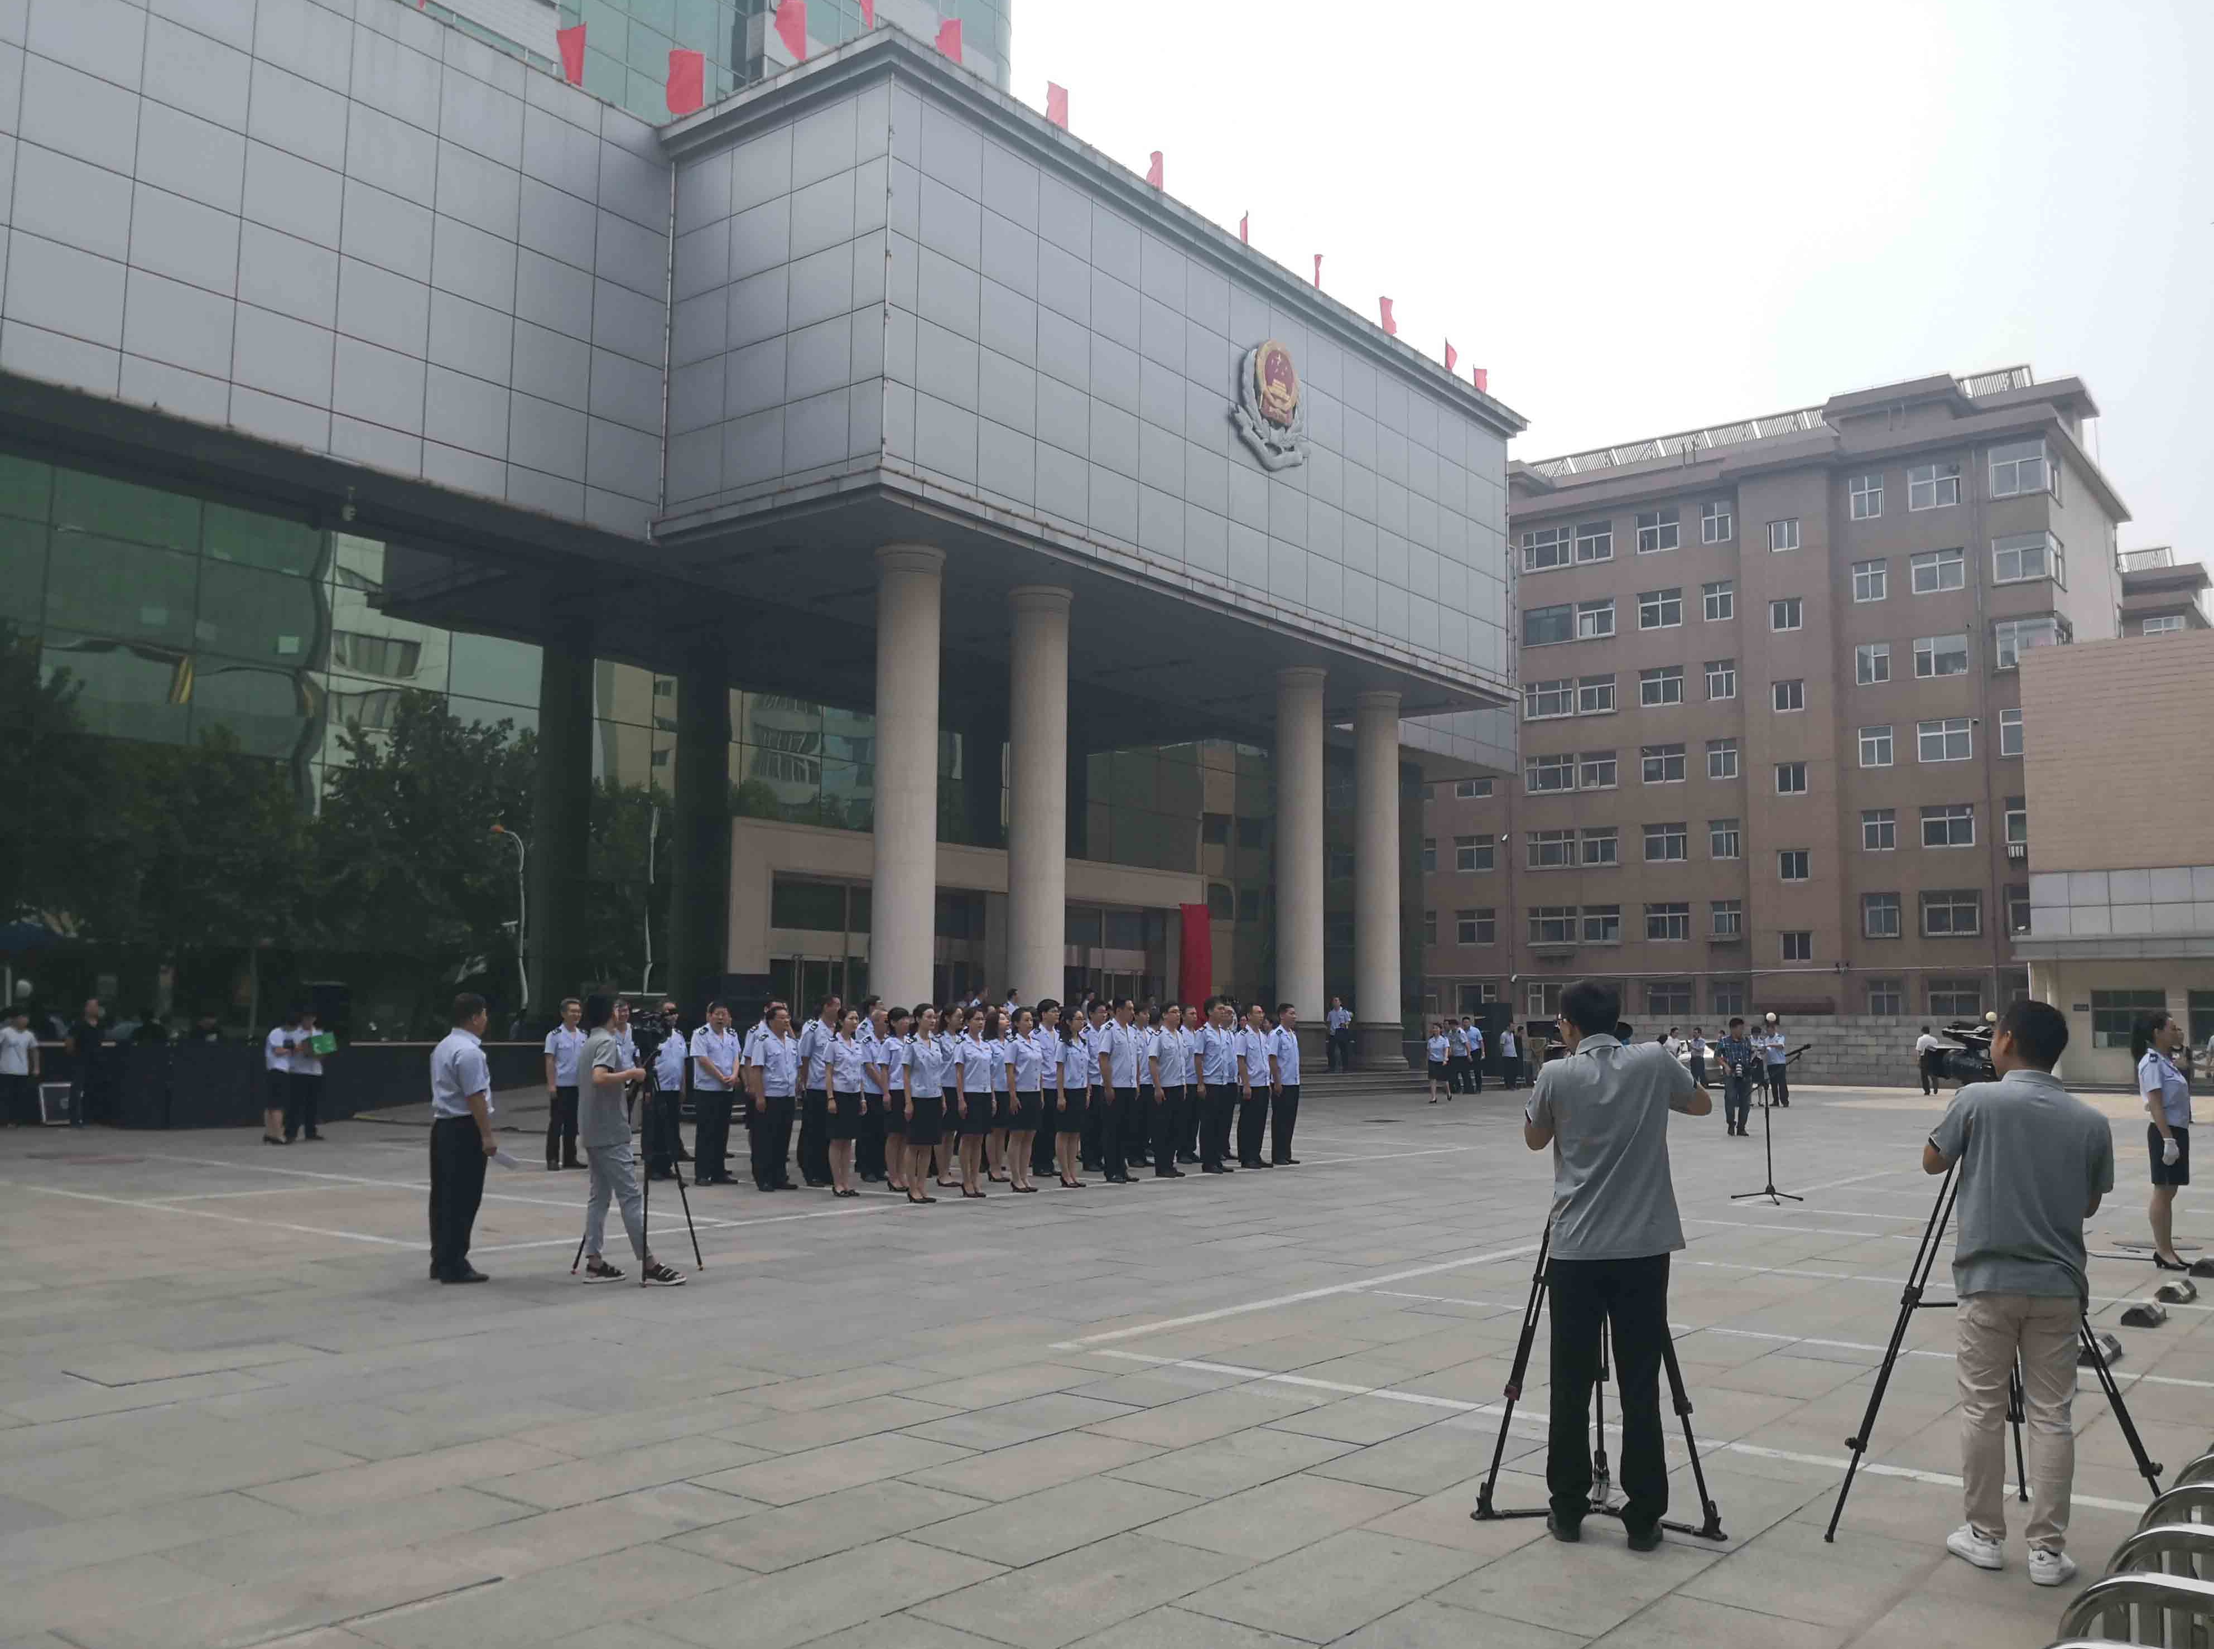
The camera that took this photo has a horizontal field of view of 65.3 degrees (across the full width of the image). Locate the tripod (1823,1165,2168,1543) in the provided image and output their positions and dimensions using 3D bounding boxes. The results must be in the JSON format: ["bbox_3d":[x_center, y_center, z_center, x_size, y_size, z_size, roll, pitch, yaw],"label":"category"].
[{"bbox_3d":[2.887,1.578,5.526,0.980,1.360,0.920,5,-8,-37],"label":"tripod"}]

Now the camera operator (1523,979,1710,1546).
[{"bbox_3d":[1.589,1.376,5.557,0.580,1.740,0.520,-1,-7,12],"label":"camera operator"}]

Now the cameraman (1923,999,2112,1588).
[{"bbox_3d":[2.741,1.354,5.290,0.550,1.710,0.420,0,-6,0],"label":"cameraman"}]

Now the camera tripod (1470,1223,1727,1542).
[{"bbox_3d":[1.647,1.605,5.795,0.750,1.340,0.680,-1,-7,12],"label":"camera tripod"}]

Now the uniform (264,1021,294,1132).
[{"bbox_3d":[-10.113,3.107,21.100,0.380,1.340,0.420,2,-7,-12],"label":"uniform"}]

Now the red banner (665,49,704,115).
[{"bbox_3d":[-7.102,-12.490,29.000,0.320,1.200,1.200,-1,-7,15],"label":"red banner"}]

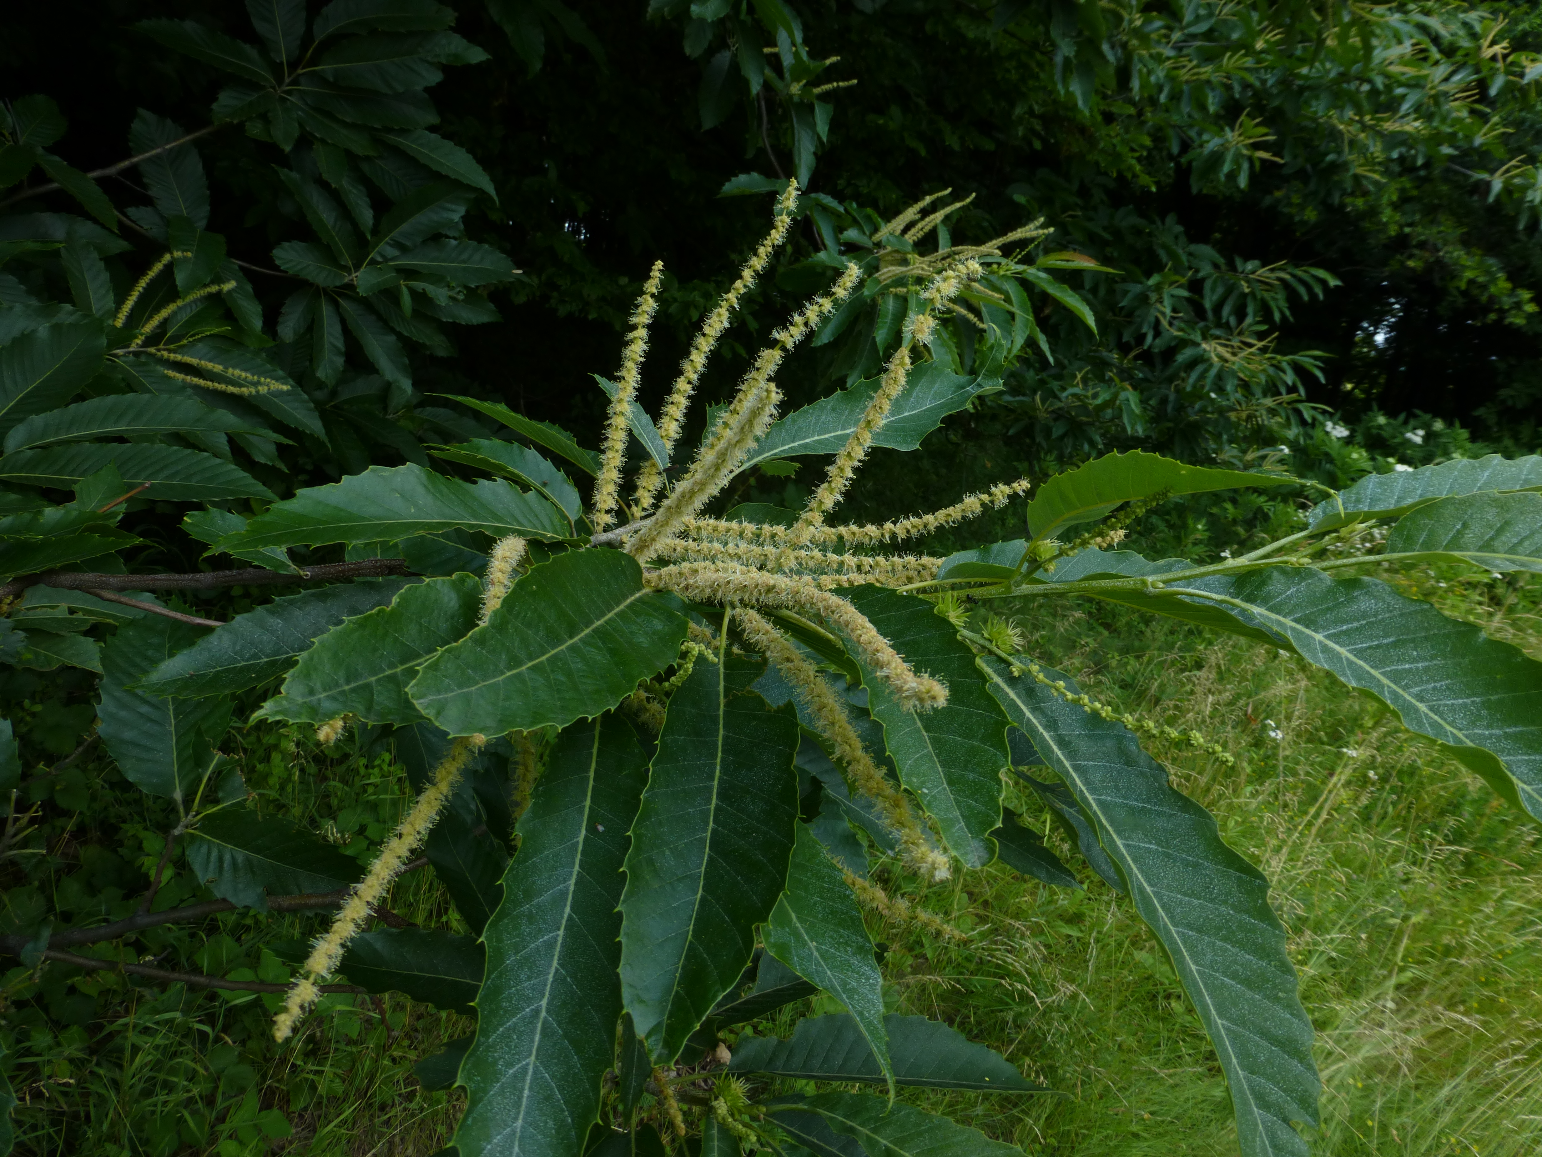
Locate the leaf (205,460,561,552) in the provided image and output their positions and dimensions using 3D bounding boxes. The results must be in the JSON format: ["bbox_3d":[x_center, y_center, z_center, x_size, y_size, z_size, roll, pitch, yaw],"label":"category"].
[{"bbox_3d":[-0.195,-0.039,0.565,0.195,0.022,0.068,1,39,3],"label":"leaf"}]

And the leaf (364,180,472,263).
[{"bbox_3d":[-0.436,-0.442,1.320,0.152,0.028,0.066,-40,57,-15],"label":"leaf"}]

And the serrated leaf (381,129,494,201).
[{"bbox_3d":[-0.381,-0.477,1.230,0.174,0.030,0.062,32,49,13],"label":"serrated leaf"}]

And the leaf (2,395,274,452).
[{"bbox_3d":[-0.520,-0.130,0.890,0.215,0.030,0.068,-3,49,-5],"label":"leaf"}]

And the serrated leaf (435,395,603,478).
[{"bbox_3d":[-0.153,-0.089,0.640,0.151,0.022,0.045,24,33,32],"label":"serrated leaf"}]

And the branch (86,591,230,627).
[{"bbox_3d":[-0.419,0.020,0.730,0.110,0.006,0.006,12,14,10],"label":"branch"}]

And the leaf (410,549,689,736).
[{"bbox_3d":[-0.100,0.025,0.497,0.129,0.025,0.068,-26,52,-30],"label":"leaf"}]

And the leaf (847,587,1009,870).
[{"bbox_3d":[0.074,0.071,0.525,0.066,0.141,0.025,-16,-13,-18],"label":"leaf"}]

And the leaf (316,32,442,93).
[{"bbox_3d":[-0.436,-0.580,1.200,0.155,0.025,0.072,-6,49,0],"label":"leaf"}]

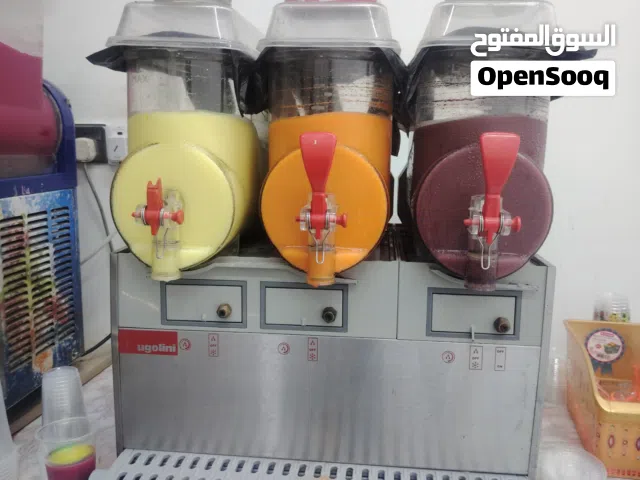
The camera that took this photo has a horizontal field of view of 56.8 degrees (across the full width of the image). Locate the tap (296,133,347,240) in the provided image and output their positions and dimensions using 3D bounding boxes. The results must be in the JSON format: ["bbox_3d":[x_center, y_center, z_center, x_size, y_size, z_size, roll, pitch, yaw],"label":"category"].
[{"bbox_3d":[0.002,-0.062,0.690,0.056,0.120,0.045,2,9,5],"label":"tap"}]

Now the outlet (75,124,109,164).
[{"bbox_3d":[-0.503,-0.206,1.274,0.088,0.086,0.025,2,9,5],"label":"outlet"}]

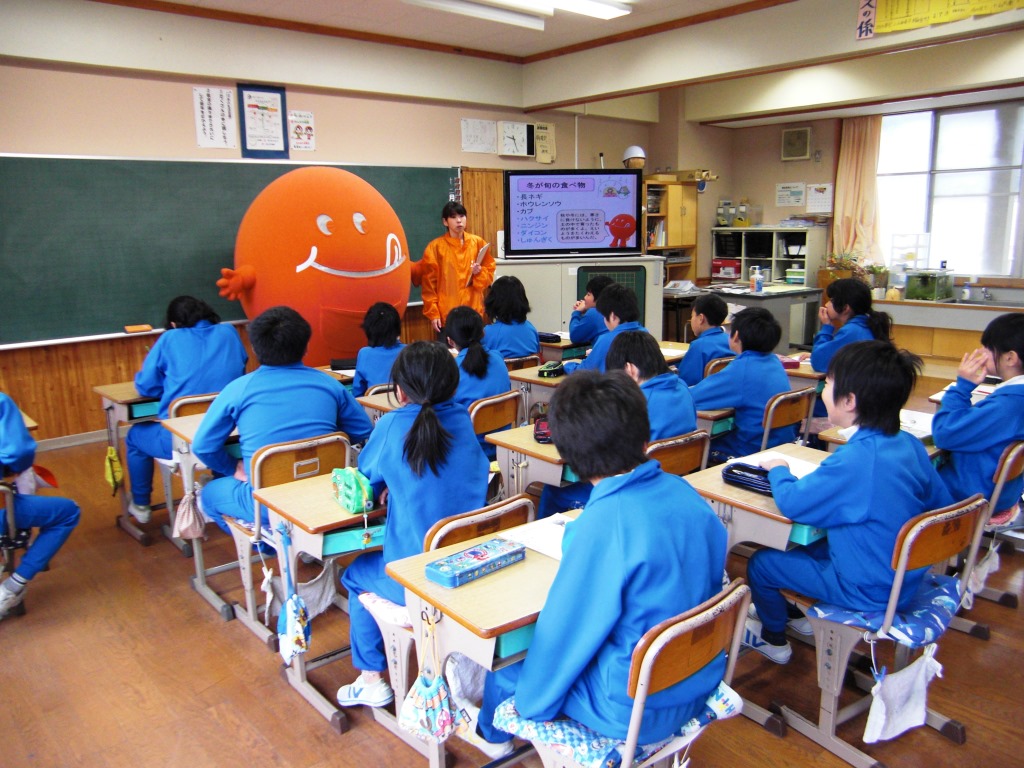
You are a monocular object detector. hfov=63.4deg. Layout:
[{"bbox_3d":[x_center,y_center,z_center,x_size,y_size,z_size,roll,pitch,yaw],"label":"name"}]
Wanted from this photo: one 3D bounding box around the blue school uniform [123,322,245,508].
[{"bbox_3d":[-1.541,0.164,4.073,0.604,0.876,0.584,-10,14,-37],"label":"blue school uniform"}]

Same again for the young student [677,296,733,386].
[{"bbox_3d":[0.914,-0.025,4.525,0.430,1.000,0.620,-10,14,-37],"label":"young student"}]

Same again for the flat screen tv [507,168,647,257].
[{"bbox_3d":[0.539,-1.456,7.119,1.200,0.730,0.120,-3,11,-7],"label":"flat screen tv"}]

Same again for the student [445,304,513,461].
[{"bbox_3d":[-0.213,0.198,3.596,0.420,1.120,0.580,-10,15,-38],"label":"student"}]

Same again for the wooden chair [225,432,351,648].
[{"bbox_3d":[-0.818,0.535,3.104,0.393,0.675,0.463,-12,15,-43],"label":"wooden chair"}]

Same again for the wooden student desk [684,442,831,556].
[{"bbox_3d":[0.851,0.606,2.567,0.600,0.680,0.400,-10,14,-36],"label":"wooden student desk"}]

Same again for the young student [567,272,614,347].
[{"bbox_3d":[0.483,-0.164,5.267,0.642,1.050,0.393,9,15,42],"label":"young student"}]

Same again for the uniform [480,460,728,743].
[{"bbox_3d":[0.138,0.555,1.905,0.534,0.846,0.655,-8,13,-31],"label":"uniform"}]

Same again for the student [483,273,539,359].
[{"bbox_3d":[-0.079,-0.050,4.612,0.383,1.107,0.642,-9,14,-34],"label":"student"}]

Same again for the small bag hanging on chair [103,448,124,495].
[{"bbox_3d":[-1.788,0.382,3.724,0.057,0.217,0.145,-11,15,-40],"label":"small bag hanging on chair"}]

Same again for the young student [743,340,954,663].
[{"bbox_3d":[0.932,0.398,2.435,0.503,1.108,0.644,-12,15,-43],"label":"young student"}]

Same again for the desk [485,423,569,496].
[{"bbox_3d":[0.280,0.492,3.044,0.621,0.642,0.429,-10,14,-38],"label":"desk"}]

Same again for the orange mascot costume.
[{"bbox_3d":[-1.337,-0.596,5.922,1.480,1.840,1.200,-10,14,-38],"label":"orange mascot costume"}]

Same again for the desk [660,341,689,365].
[{"bbox_3d":[0.843,0.133,4.659,0.600,0.640,0.420,-10,14,-38],"label":"desk"}]

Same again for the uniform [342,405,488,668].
[{"bbox_3d":[-0.270,0.463,2.338,0.420,0.900,0.540,-11,15,-39],"label":"uniform"}]

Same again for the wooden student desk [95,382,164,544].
[{"bbox_3d":[-1.518,0.330,3.814,0.600,0.655,0.420,-10,15,-40],"label":"wooden student desk"}]

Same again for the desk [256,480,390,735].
[{"bbox_3d":[-0.397,0.613,2.579,0.621,0.615,0.429,-10,14,-37],"label":"desk"}]

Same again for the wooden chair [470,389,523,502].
[{"bbox_3d":[-0.167,0.384,3.782,0.453,0.675,0.388,8,15,41],"label":"wooden chair"}]

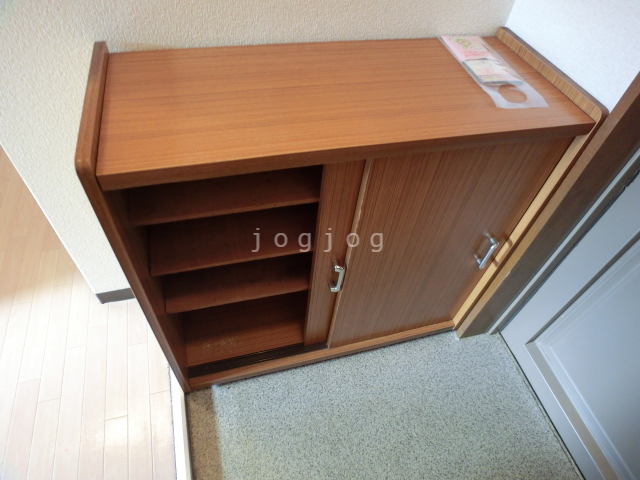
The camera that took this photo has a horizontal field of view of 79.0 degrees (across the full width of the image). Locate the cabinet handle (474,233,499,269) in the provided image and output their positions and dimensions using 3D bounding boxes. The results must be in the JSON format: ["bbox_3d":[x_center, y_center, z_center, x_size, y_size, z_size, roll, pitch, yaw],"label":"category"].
[{"bbox_3d":[0.493,0.038,1.139,0.016,0.115,0.030,-9,52,-13],"label":"cabinet handle"}]

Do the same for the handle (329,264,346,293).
[{"bbox_3d":[0.050,0.108,1.071,0.018,0.115,0.030,-9,52,-13],"label":"handle"}]

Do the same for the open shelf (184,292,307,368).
[{"bbox_3d":[-0.267,0.159,1.288,0.400,0.330,0.320,-9,52,-13],"label":"open shelf"}]

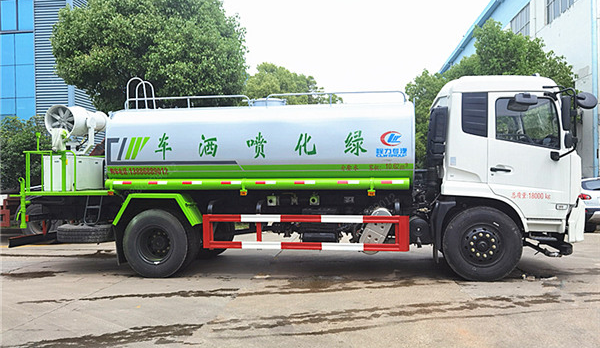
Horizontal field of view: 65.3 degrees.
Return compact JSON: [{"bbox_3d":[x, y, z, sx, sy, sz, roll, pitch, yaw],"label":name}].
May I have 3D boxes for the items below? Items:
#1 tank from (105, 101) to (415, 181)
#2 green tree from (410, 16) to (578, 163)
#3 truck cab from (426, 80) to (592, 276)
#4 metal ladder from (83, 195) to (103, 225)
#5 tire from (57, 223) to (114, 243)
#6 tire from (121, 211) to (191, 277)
[{"bbox_3d":[-0.530,-0.430,8.030,4.650,1.380,2.300,-1,1,7],"label":"tank"},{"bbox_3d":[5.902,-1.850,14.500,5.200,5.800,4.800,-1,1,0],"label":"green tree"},{"bbox_3d":[2.980,0.050,7.600,2.200,2.870,2.450,-1,1,7],"label":"truck cab"},{"bbox_3d":[-3.273,0.561,7.400,0.280,0.500,0.120,-1,1,7],"label":"metal ladder"},{"bbox_3d":[-3.701,1.010,8.150,1.050,0.280,1.050,-1,1,7],"label":"tire"},{"bbox_3d":[-2.147,1.046,7.199,1.050,1.050,0.300,-1,1,7],"label":"tire"}]

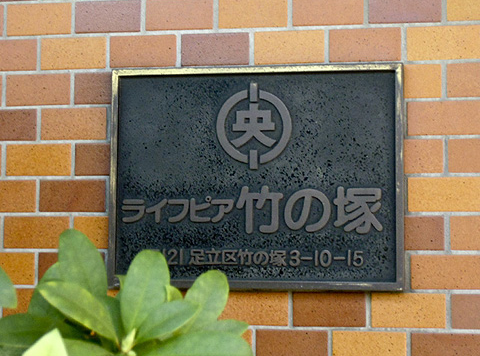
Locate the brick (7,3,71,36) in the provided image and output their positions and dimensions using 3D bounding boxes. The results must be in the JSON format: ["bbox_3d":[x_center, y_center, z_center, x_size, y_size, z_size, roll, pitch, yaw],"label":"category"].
[{"bbox_3d":[-0.284,-0.225,1.349,0.096,0.044,0.025,-1,-3,9],"label":"brick"}]

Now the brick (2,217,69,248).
[{"bbox_3d":[-0.283,0.077,1.332,0.096,0.044,0.025,-1,-3,9],"label":"brick"}]

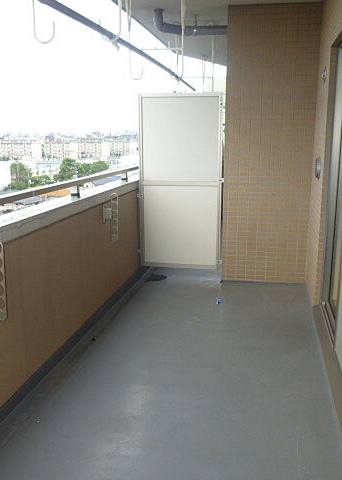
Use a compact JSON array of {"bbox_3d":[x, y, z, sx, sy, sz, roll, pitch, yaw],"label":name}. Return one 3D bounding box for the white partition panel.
[{"bbox_3d":[0.091,-0.568,4.689,0.817,1.747,0.045,2,13,12],"label":"white partition panel"}]

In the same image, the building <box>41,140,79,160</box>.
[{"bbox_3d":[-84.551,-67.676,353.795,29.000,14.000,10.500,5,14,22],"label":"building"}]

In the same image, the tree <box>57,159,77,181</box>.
[{"bbox_3d":[-41.100,-27.073,183.515,8.400,10.300,8.400,-3,13,-13],"label":"tree"}]

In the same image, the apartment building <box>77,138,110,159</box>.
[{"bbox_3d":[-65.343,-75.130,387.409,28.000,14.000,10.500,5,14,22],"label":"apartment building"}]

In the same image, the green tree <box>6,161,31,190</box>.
[{"bbox_3d":[-49.057,-19.725,148.890,8.800,11.000,8.800,-5,13,-18],"label":"green tree"}]

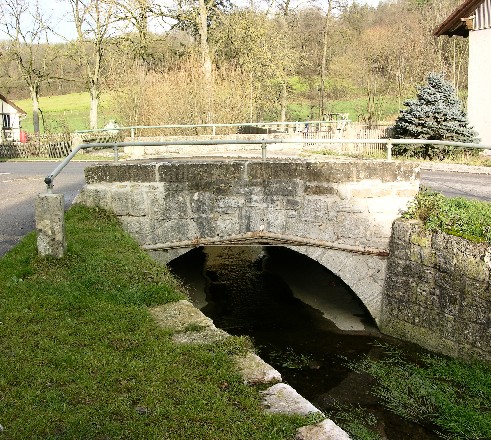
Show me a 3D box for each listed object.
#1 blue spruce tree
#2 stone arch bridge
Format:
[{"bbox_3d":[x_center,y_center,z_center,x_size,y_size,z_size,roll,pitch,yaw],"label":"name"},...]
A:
[{"bbox_3d":[6.008,-3.289,19.300,2.650,2.720,2.650,-1,10,0],"label":"blue spruce tree"},{"bbox_3d":[-0.083,-0.140,12.729,5.400,2.650,6.300,-2,10,-3],"label":"stone arch bridge"}]

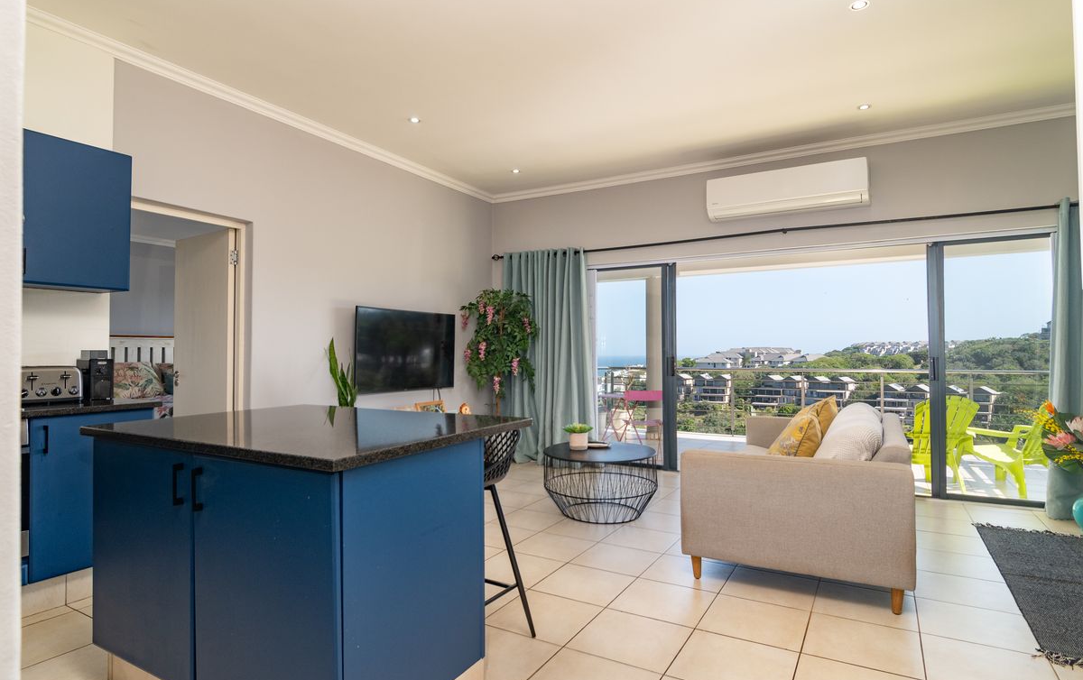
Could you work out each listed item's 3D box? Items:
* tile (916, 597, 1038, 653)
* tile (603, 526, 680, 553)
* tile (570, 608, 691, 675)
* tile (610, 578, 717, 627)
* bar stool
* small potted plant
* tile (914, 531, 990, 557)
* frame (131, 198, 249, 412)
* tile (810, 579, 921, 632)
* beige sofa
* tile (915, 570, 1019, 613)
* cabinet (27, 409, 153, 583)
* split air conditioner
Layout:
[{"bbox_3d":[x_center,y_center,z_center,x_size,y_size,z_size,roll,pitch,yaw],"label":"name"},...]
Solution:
[{"bbox_3d":[1.803,1.192,2.380,0.396,0.010,0.396,-1,-2,30],"label":"tile"},{"bbox_3d":[0.627,1.233,3.535,0.396,0.010,0.396,-1,-2,30],"label":"tile"},{"bbox_3d":[0.363,1.201,2.299,0.396,0.010,0.396,-1,-2,30],"label":"tile"},{"bbox_3d":[0.566,1.209,2.643,0.396,0.010,0.396,-1,-2,30],"label":"tile"},{"bbox_3d":[-0.344,0.777,2.259,0.470,0.850,0.500,-1,-2,30],"label":"bar stool"},{"bbox_3d":[0.283,0.719,4.280,0.210,0.180,0.210,-1,-1,4],"label":"small potted plant"},{"bbox_3d":[2.412,1.214,3.421,0.395,0.010,0.395,-1,-2,30],"label":"tile"},{"bbox_3d":[-2.330,0.199,3.656,0.140,2.110,0.920,-1,-2,30],"label":"frame"},{"bbox_3d":[1.461,1.201,2.587,0.395,0.010,0.395,-1,-2,30],"label":"tile"},{"bbox_3d":[1.631,0.853,3.482,1.000,0.732,1.990,-1,-2,30],"label":"beige sofa"},{"bbox_3d":[2.009,1.200,2.731,0.395,0.010,0.395,-1,-2,30],"label":"tile"},{"bbox_3d":[-2.345,0.713,2.850,0.560,0.720,0.500,-1,-2,30],"label":"cabinet"},{"bbox_3d":[2.033,-1.220,4.771,1.220,0.350,0.250,-1,-2,30],"label":"split air conditioner"}]

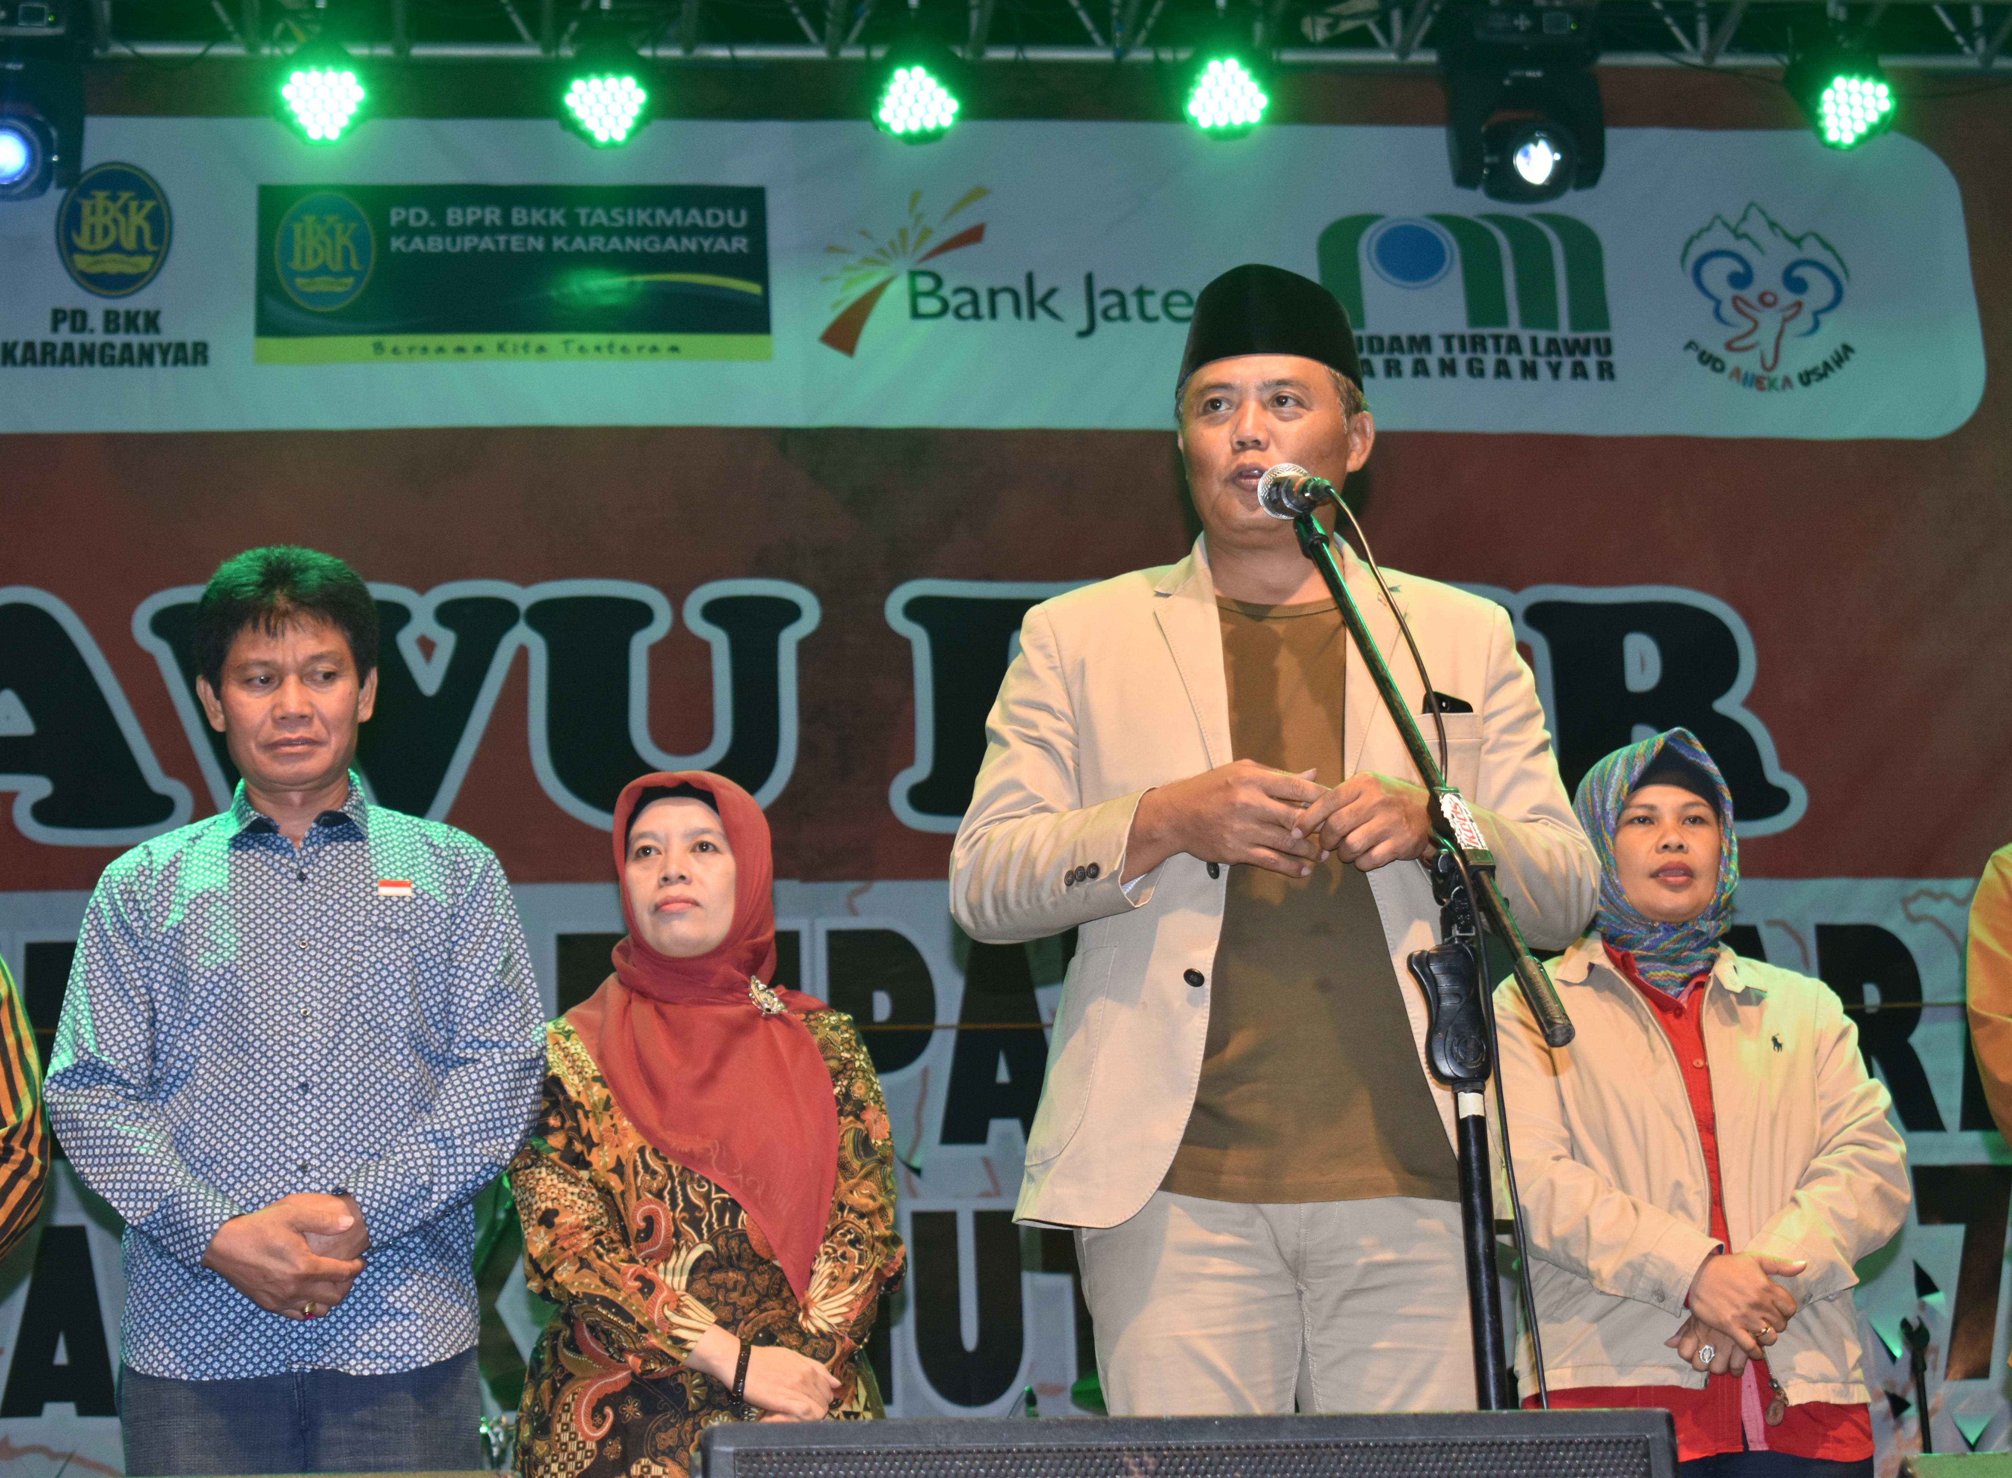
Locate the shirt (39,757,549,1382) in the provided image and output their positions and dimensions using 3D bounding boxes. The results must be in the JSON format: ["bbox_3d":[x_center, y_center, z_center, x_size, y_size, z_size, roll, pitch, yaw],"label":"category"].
[{"bbox_3d":[-0.702,0.333,4.970,0.490,0.650,0.330,0,-20,-8],"label":"shirt"}]

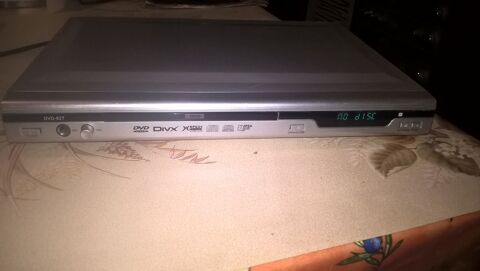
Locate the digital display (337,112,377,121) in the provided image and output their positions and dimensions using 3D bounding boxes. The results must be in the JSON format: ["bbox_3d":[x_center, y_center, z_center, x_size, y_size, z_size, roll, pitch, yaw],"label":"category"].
[{"bbox_3d":[0.119,-0.019,0.390,0.043,0.010,0.005,-1,34,-9],"label":"digital display"}]

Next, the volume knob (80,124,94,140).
[{"bbox_3d":[-0.141,-0.003,0.350,0.012,0.012,0.007,-1,34,-9],"label":"volume knob"}]

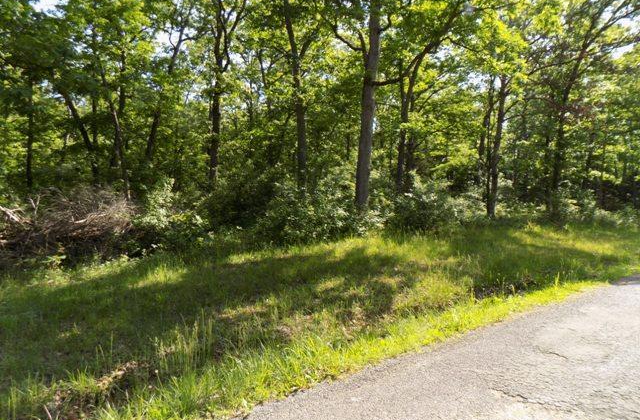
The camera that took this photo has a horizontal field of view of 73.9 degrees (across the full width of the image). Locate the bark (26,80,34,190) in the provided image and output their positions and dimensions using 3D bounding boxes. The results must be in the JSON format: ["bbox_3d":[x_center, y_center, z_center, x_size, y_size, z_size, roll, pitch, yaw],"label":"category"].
[{"bbox_3d":[-11.137,-2.829,16.358,0.308,4.386,0.350,-2,4,-34],"label":"bark"}]

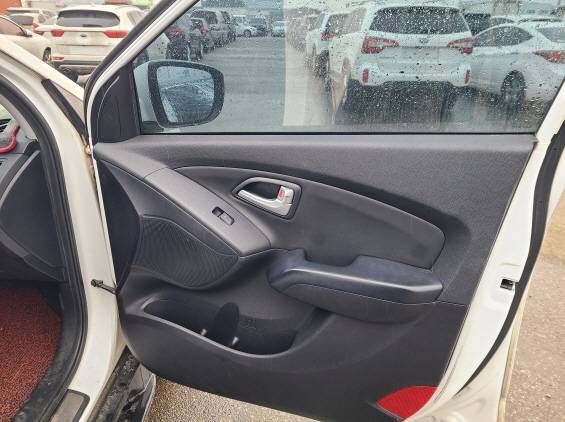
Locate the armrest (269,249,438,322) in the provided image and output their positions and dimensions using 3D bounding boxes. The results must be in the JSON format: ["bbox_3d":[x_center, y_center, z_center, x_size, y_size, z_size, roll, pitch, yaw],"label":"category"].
[{"bbox_3d":[0.146,0.149,0.858,0.335,0.075,0.085,8,25,17],"label":"armrest"}]

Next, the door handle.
[{"bbox_3d":[-0.035,-0.022,0.902,0.114,0.046,0.028,16,28,13],"label":"door handle"}]

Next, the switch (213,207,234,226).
[{"bbox_3d":[-0.127,0.012,0.917,0.050,0.020,0.012,37,-5,22],"label":"switch"}]

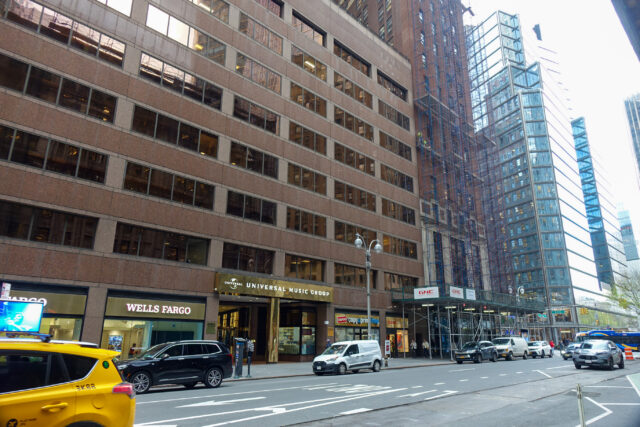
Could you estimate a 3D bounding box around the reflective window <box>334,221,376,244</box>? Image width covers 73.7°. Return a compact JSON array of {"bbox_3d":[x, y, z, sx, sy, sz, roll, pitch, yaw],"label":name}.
[{"bbox_3d":[3.436,2.097,39.626,0.200,1.803,6.024,-15,-23,43],"label":"reflective window"}]

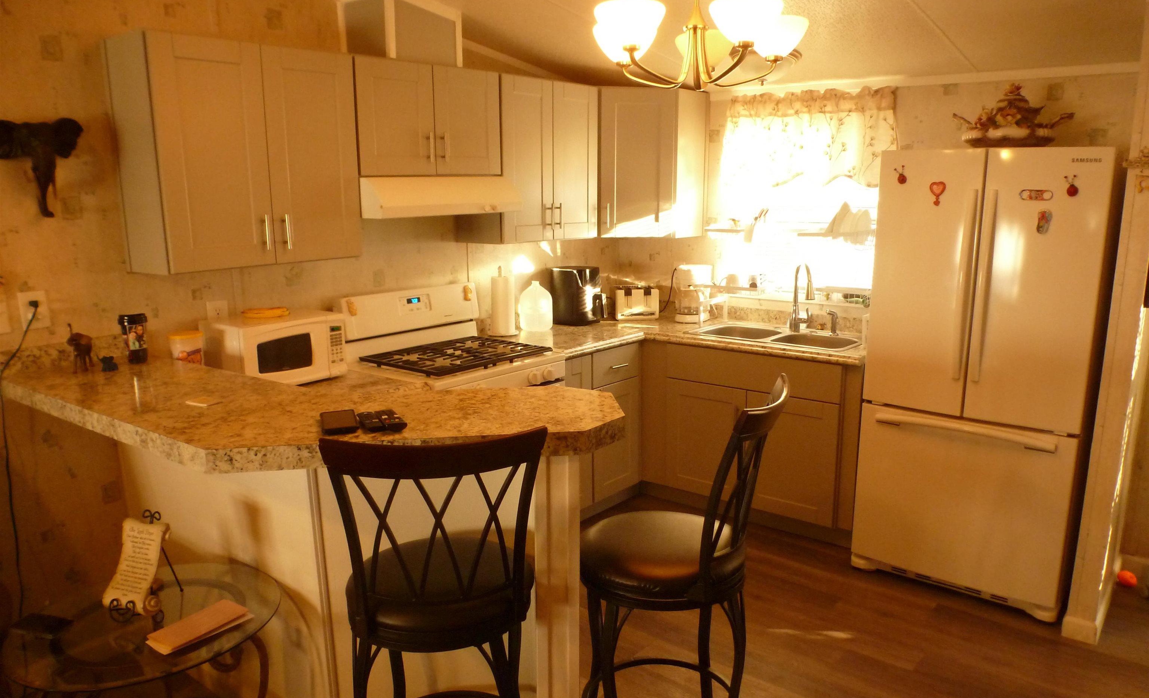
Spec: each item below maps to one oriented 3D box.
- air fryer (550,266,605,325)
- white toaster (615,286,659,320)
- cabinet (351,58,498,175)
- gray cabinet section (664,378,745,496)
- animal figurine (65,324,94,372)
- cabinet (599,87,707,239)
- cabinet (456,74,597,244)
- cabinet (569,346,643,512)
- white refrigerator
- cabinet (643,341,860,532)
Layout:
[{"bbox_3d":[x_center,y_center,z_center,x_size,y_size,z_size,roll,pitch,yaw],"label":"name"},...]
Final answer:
[{"bbox_3d":[0.031,-0.300,4.349,0.333,0.323,0.263,6,13,27],"label":"air fryer"},{"bbox_3d":[0.341,-0.265,4.450,0.240,0.178,0.200,-1,12,-2],"label":"white toaster"},{"bbox_3d":[-0.705,-0.971,3.432,0.335,0.442,0.765,10,16,40],"label":"cabinet"},{"bbox_3d":[0.807,0.405,4.122,0.441,0.569,0.577,8,14,38],"label":"gray cabinet section"},{"bbox_3d":[-1.624,-0.008,2.623,0.061,0.162,0.101,2,12,10],"label":"animal figurine"},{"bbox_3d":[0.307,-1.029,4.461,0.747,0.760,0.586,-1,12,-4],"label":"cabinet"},{"bbox_3d":[-0.226,-0.921,3.951,0.319,0.743,0.692,9,15,39],"label":"cabinet"},{"bbox_3d":[-0.085,0.347,4.193,0.636,0.798,0.626,10,16,40],"label":"cabinet"},{"bbox_3d":[1.735,0.084,3.381,0.795,1.806,0.747,9,15,37],"label":"white refrigerator"},{"bbox_3d":[1.012,0.361,4.102,1.136,0.798,0.626,9,15,38],"label":"cabinet"}]

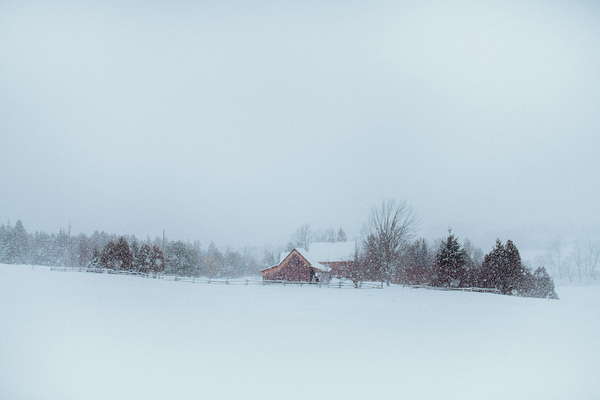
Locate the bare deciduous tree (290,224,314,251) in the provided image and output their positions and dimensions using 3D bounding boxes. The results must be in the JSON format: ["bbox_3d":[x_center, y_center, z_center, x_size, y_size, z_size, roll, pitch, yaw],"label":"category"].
[{"bbox_3d":[0.728,12.340,141.506,6.570,12.810,6.240,0,-6,0],"label":"bare deciduous tree"}]

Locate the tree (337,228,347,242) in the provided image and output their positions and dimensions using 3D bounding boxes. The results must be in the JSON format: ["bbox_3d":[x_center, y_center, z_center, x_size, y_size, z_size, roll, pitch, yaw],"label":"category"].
[{"bbox_3d":[9.922,12.644,139.460,3.840,11.670,3.650,0,-6,0],"label":"tree"}]

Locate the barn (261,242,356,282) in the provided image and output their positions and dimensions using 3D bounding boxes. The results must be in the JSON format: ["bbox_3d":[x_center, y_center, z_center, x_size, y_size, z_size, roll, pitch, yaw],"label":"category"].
[{"bbox_3d":[1.600,10.351,99.969,15.500,7.200,14.000,-1,-6,8],"label":"barn"}]

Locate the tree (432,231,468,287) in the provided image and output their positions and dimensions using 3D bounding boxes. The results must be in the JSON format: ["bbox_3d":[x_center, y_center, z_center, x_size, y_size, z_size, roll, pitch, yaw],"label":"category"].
[{"bbox_3d":[22.335,8.733,86.566,5.370,8.420,5.100,0,-6,0],"label":"tree"}]

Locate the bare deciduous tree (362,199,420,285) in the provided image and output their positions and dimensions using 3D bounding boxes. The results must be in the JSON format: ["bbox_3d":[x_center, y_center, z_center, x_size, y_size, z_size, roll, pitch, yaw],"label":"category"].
[{"bbox_3d":[14.562,6.705,92.831,9.250,13.980,8.790,0,-6,0],"label":"bare deciduous tree"}]

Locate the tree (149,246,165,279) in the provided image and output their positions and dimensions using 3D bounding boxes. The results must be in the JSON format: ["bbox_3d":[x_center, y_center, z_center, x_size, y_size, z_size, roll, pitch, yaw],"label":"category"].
[{"bbox_3d":[-24.711,10.581,100.447,2.770,5.820,2.630,0,-6,0],"label":"tree"}]

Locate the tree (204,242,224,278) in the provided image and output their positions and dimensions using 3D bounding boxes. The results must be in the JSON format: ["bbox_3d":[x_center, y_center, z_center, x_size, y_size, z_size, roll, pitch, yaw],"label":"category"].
[{"bbox_3d":[-18.515,13.196,126.316,4.350,7.970,4.140,0,-6,0],"label":"tree"}]

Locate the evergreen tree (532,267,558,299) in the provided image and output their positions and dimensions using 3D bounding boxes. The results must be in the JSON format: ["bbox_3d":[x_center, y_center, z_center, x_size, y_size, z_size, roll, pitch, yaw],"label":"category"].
[{"bbox_3d":[37.939,12.742,90.141,4.060,4.900,3.850,0,-6,0],"label":"evergreen tree"}]

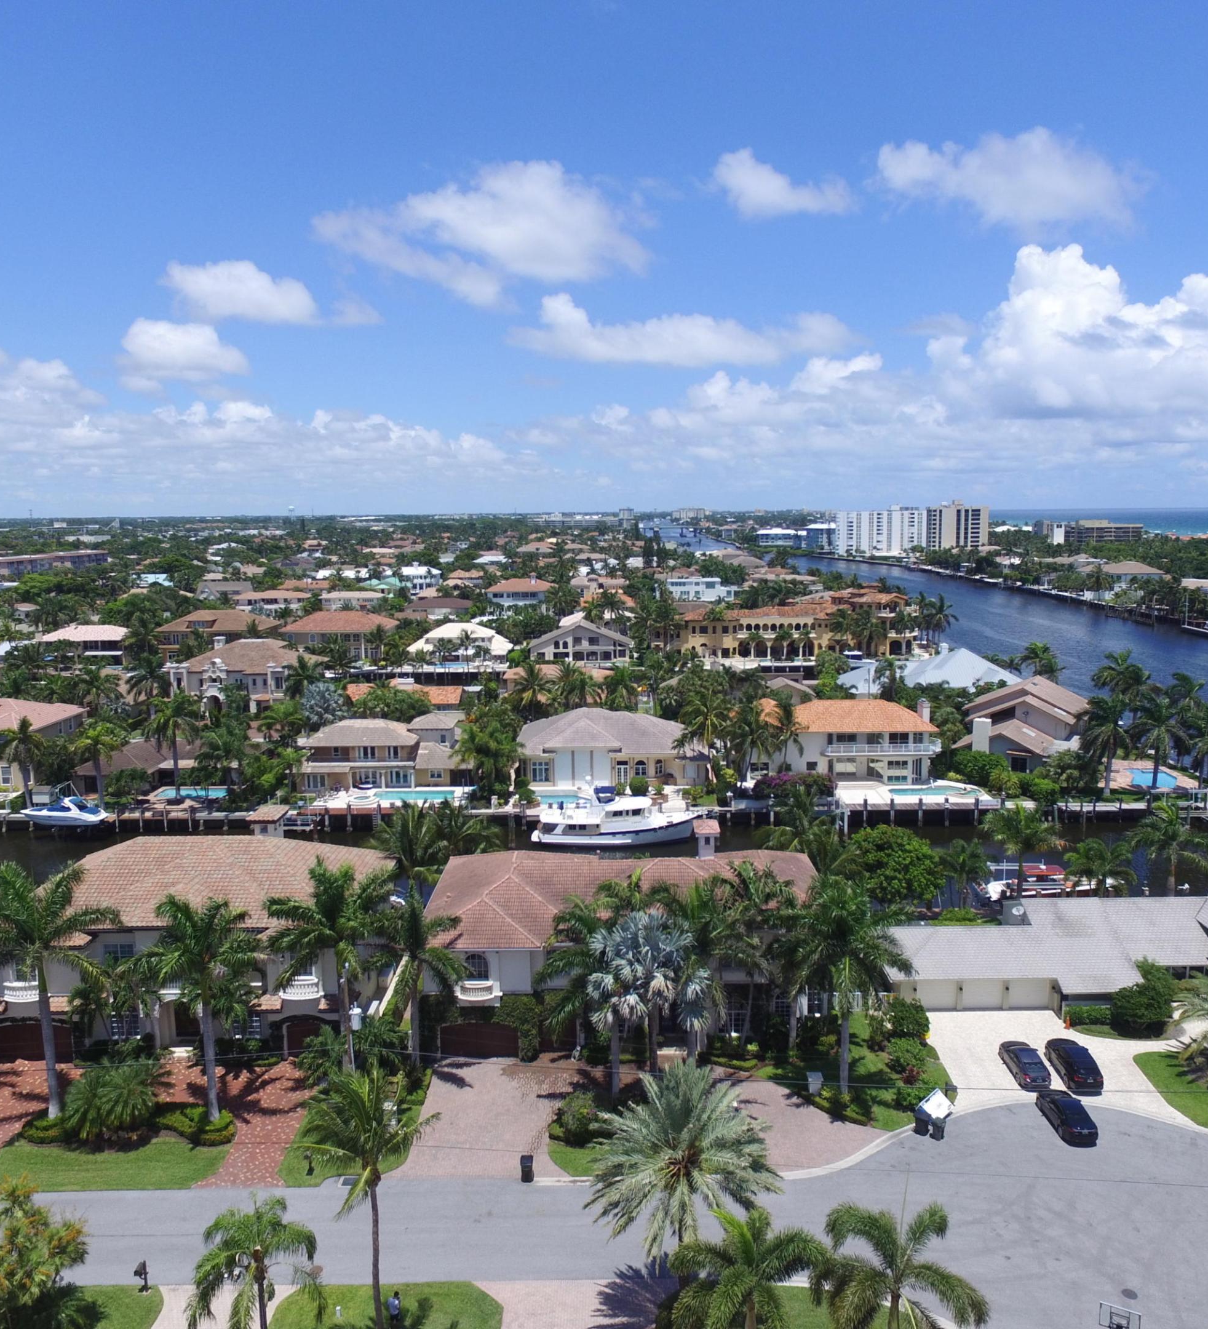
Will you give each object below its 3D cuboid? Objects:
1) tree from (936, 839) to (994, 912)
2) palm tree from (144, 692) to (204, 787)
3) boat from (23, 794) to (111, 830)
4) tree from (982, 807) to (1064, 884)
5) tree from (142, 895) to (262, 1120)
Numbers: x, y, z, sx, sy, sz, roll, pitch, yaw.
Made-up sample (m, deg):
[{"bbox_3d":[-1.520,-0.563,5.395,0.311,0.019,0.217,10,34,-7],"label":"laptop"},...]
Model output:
[{"bbox_3d":[30.597,18.049,87.146,4.820,6.770,4.680,0,9,0],"label":"tree"},{"bbox_3d":[-52.421,9.784,125.146,7.590,13.510,7.360,0,9,0],"label":"palm tree"},{"bbox_3d":[-63.296,17.377,120.200,10.320,3.400,3.200,0,9,0],"label":"boat"},{"bbox_3d":[36.987,17.594,90.687,7.333,9.538,7.333,0,9,0],"label":"tree"},{"bbox_3d":[-22.655,19.465,57.494,7.420,13.010,7.190,0,9,0],"label":"tree"}]

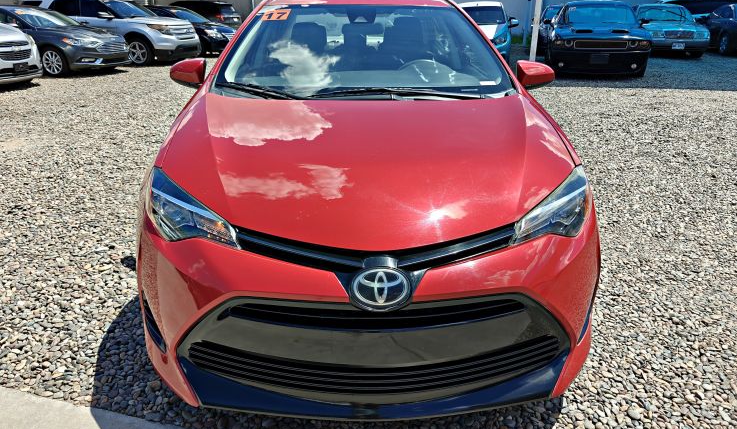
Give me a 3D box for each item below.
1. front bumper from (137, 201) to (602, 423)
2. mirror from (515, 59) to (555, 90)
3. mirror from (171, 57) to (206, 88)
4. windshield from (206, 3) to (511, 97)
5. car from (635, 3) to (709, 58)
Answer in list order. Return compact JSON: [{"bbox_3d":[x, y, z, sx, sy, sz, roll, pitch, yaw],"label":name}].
[{"bbox_3d":[0.027,0.326,1.588,1.740,0.520,0.600,-1,23,-2],"label":"front bumper"},{"bbox_3d":[0.903,-0.745,2.662,0.205,0.155,0.140,-1,23,-2],"label":"mirror"},{"bbox_3d":[-0.961,-0.736,2.621,0.205,0.155,0.140,-1,23,-2],"label":"mirror"},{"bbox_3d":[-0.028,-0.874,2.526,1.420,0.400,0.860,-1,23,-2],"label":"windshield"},{"bbox_3d":[9.227,-5.843,15.447,1.760,1.430,4.700,6,24,15],"label":"car"}]

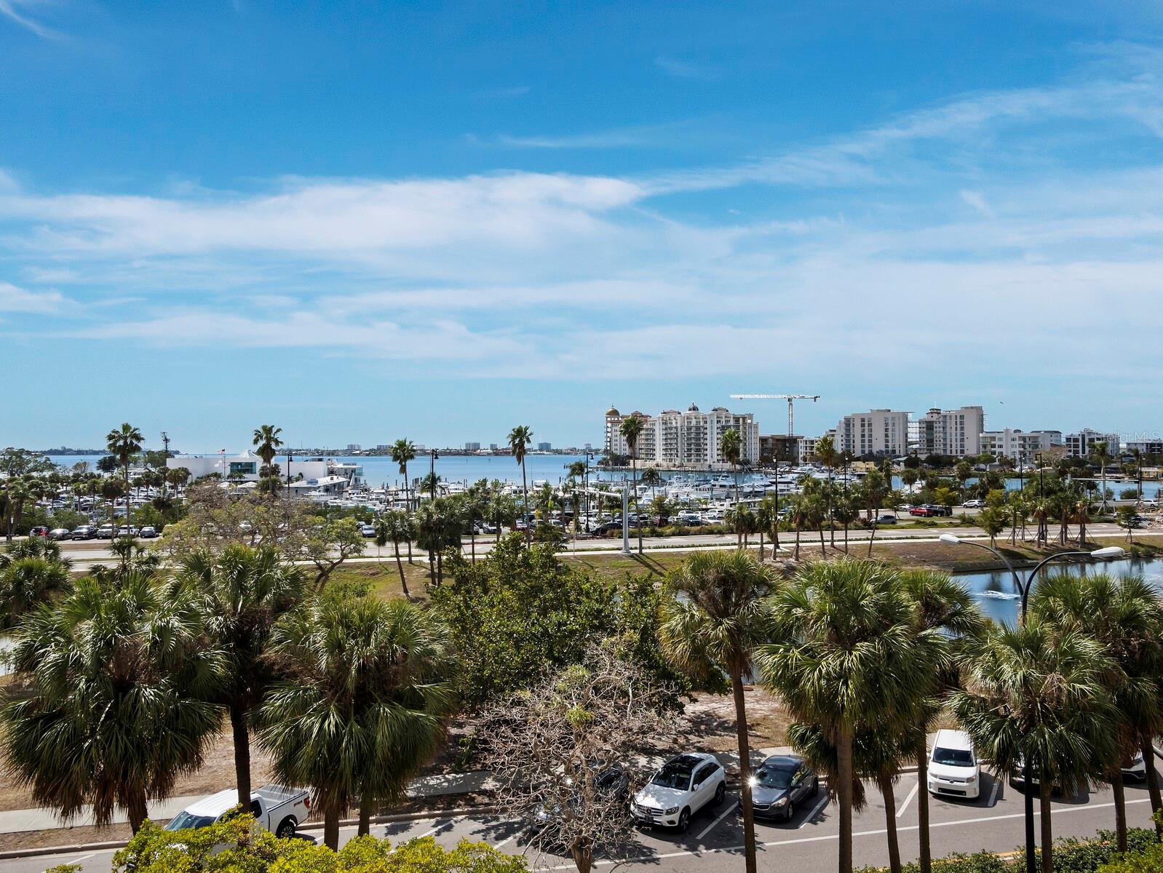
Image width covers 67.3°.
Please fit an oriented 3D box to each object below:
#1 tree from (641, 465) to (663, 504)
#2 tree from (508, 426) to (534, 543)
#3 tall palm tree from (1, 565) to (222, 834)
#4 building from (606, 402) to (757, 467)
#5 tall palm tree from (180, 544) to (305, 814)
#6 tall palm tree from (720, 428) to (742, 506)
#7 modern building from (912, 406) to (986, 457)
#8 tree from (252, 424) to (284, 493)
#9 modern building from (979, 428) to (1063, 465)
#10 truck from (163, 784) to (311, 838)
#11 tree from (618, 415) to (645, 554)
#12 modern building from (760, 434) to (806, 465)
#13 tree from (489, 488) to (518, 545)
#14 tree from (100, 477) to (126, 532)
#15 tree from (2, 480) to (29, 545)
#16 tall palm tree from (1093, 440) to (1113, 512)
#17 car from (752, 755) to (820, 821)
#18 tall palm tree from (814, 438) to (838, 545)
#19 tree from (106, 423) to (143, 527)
[{"bbox_3d":[15.577,11.553,192.836,4.700,10.270,4.700,0,-1,0],"label":"tree"},{"bbox_3d":[-7.710,6.607,111.500,3.200,16.230,3.200,0,-1,0],"label":"tree"},{"bbox_3d":[-8.350,7.852,15.700,4.000,10.842,4.000,0,-1,0],"label":"tall palm tree"},{"bbox_3d":[72.632,-0.027,635.084,112.000,46.610,45.000,0,-1,18],"label":"building"},{"bbox_3d":[-7.417,7.857,19.200,3.100,10.924,3.100,0,-1,0],"label":"tall palm tree"},{"bbox_3d":[19.961,6.923,116.485,3.070,16.270,3.070,0,-1,10],"label":"tall palm tree"},{"bbox_3d":[232.550,1.980,553.020,38.000,42.200,21.000,-1,-1,34],"label":"modern building"},{"bbox_3d":[-37.295,6.785,103.904,3.600,16.600,3.600,0,-1,-20],"label":"tree"},{"bbox_3d":[218.748,7.252,436.000,39.000,22.000,20.000,-1,-1,30],"label":"modern building"},{"bbox_3d":[-11.330,12.410,27.450,2.050,1.950,5.880,-1,-1,28],"label":"truck"},{"bbox_3d":[6.262,6.090,109.500,3.300,17.419,3.300,0,-1,0],"label":"tree"},{"bbox_3d":[140.518,10.337,609.908,32.000,21.770,24.000,0,-1,20],"label":"modern building"},{"bbox_3d":[-10.911,11.389,122.830,3.800,8.200,3.800,0,-1,0],"label":"tree"},{"bbox_3d":[-65.087,10.418,121.507,3.210,9.460,3.210,1,-1,-28],"label":"tree"},{"bbox_3d":[-80.954,10.601,125.148,3.370,9.230,3.370,1,-1,-33],"label":"tree"},{"bbox_3d":[107.435,8.140,180.000,3.900,14.785,3.900,0,-1,0],"label":"tall palm tree"},{"bbox_3d":[7.617,13.259,33.347,1.780,1.450,4.450,-1,-1,33],"label":"car"},{"bbox_3d":[33.159,7.425,118.682,3.300,15.350,3.300,0,-1,16],"label":"tall palm tree"},{"bbox_3d":[-49.934,6.598,95.614,3.710,16.190,3.710,1,-1,-28],"label":"tree"}]

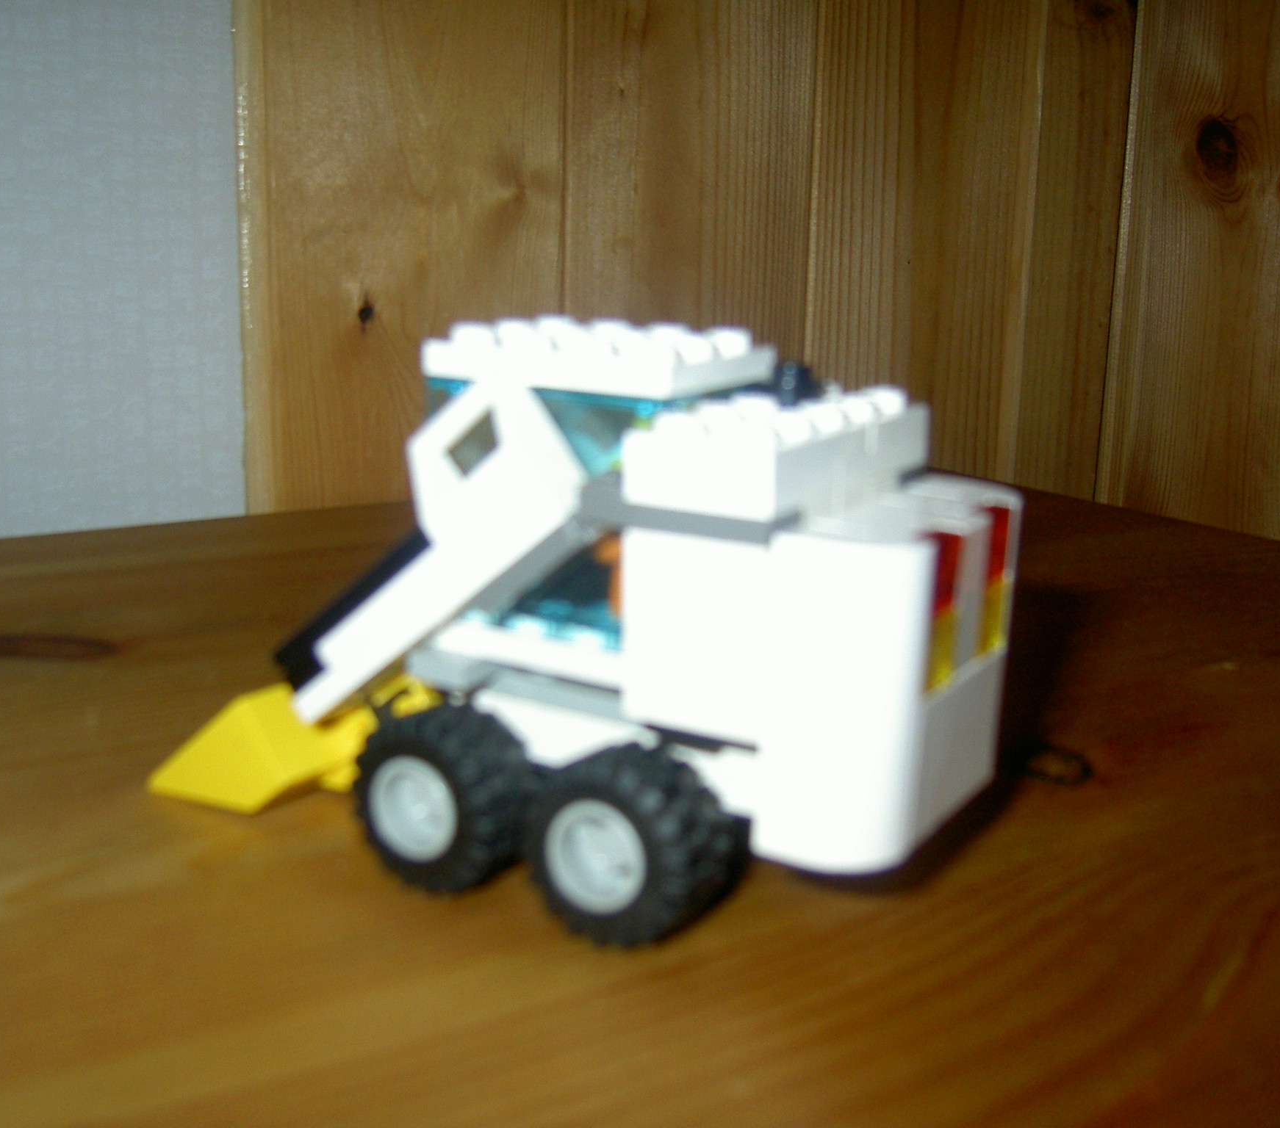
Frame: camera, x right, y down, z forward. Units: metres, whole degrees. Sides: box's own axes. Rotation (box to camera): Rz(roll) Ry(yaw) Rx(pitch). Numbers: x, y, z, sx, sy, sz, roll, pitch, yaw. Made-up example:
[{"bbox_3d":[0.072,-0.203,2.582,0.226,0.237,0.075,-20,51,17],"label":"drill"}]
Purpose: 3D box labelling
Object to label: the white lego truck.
[{"bbox_3d":[-0.010,0.004,0.176,0.106,0.063,0.042,9,15,30],"label":"white lego truck"}]

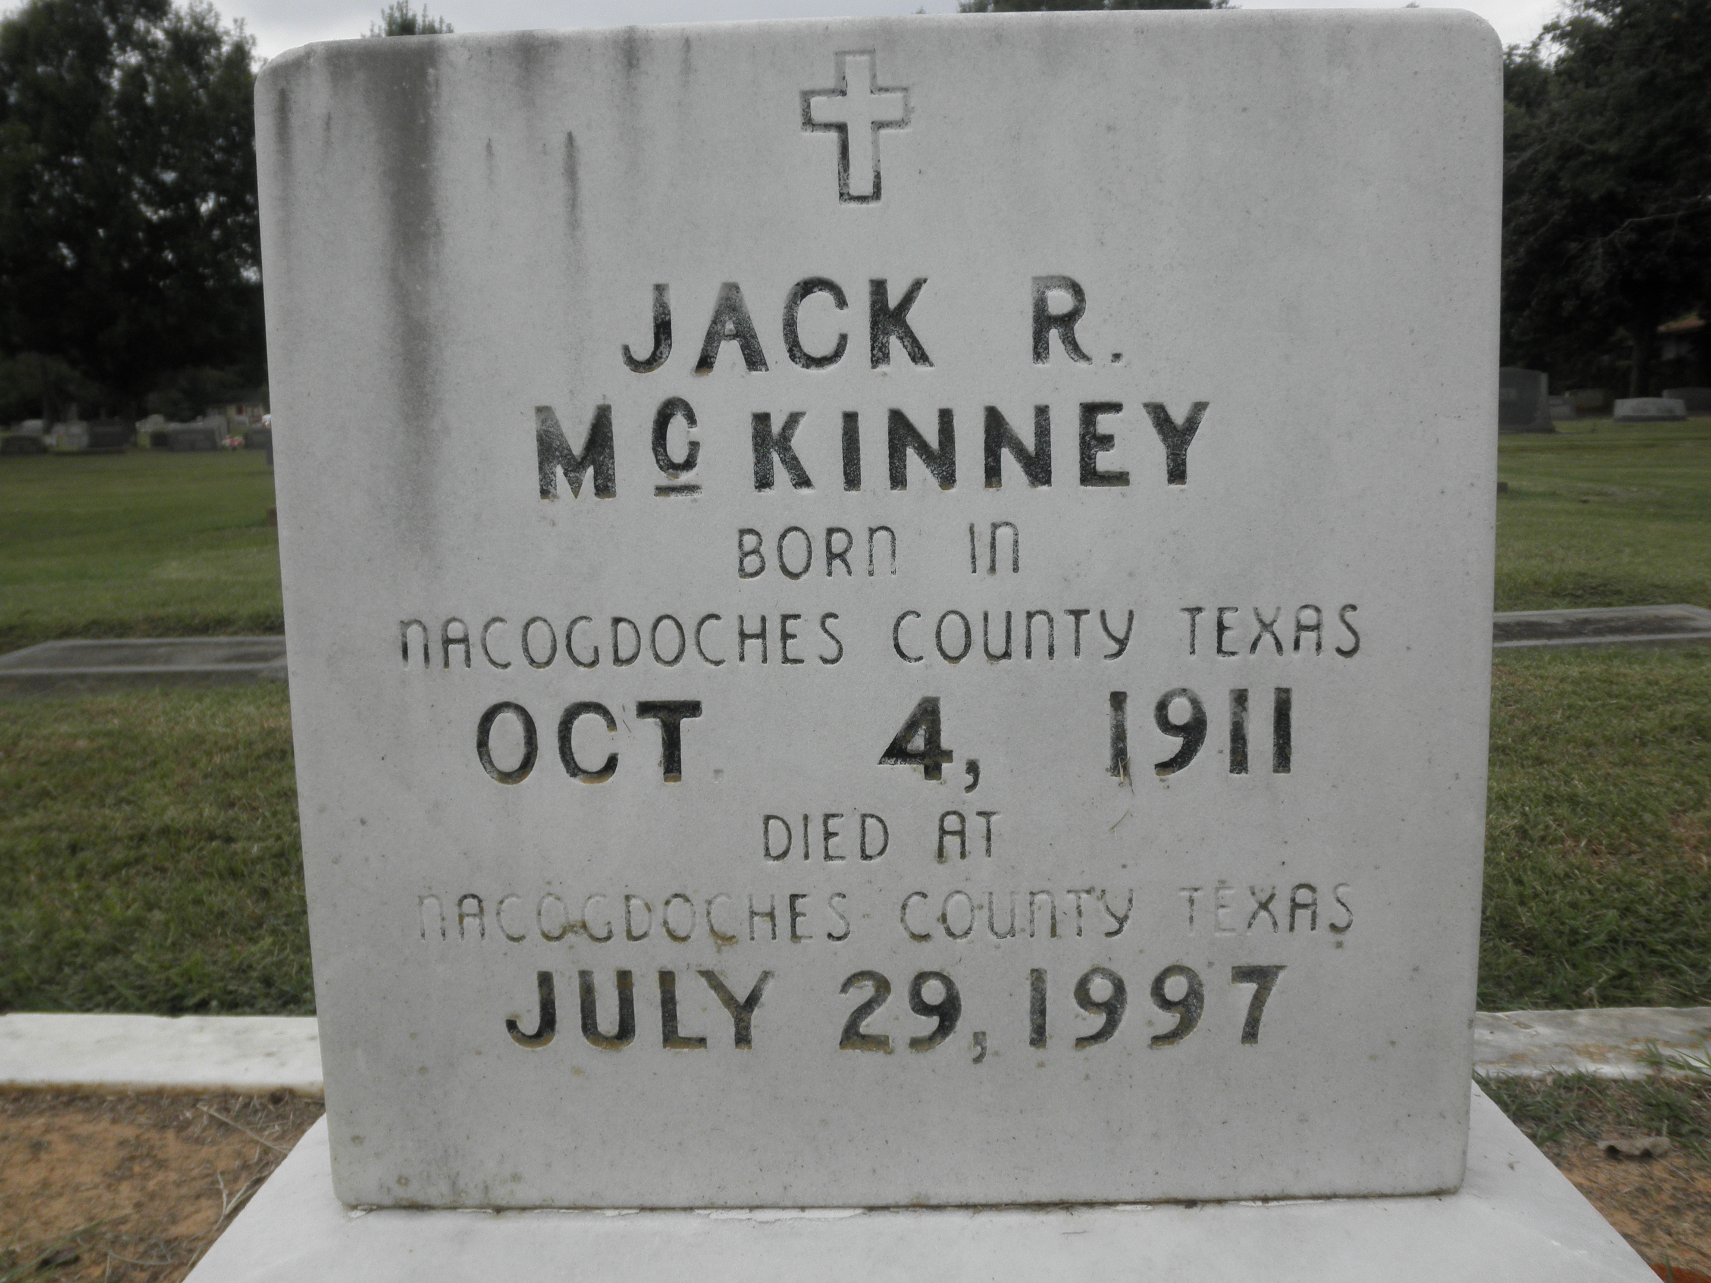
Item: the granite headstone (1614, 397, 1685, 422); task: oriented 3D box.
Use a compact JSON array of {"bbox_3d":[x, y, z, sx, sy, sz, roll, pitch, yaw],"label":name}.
[{"bbox_3d":[14.480,-4.200,25.150,1.170,0.435,0.290,-1,9,0],"label":"granite headstone"}]

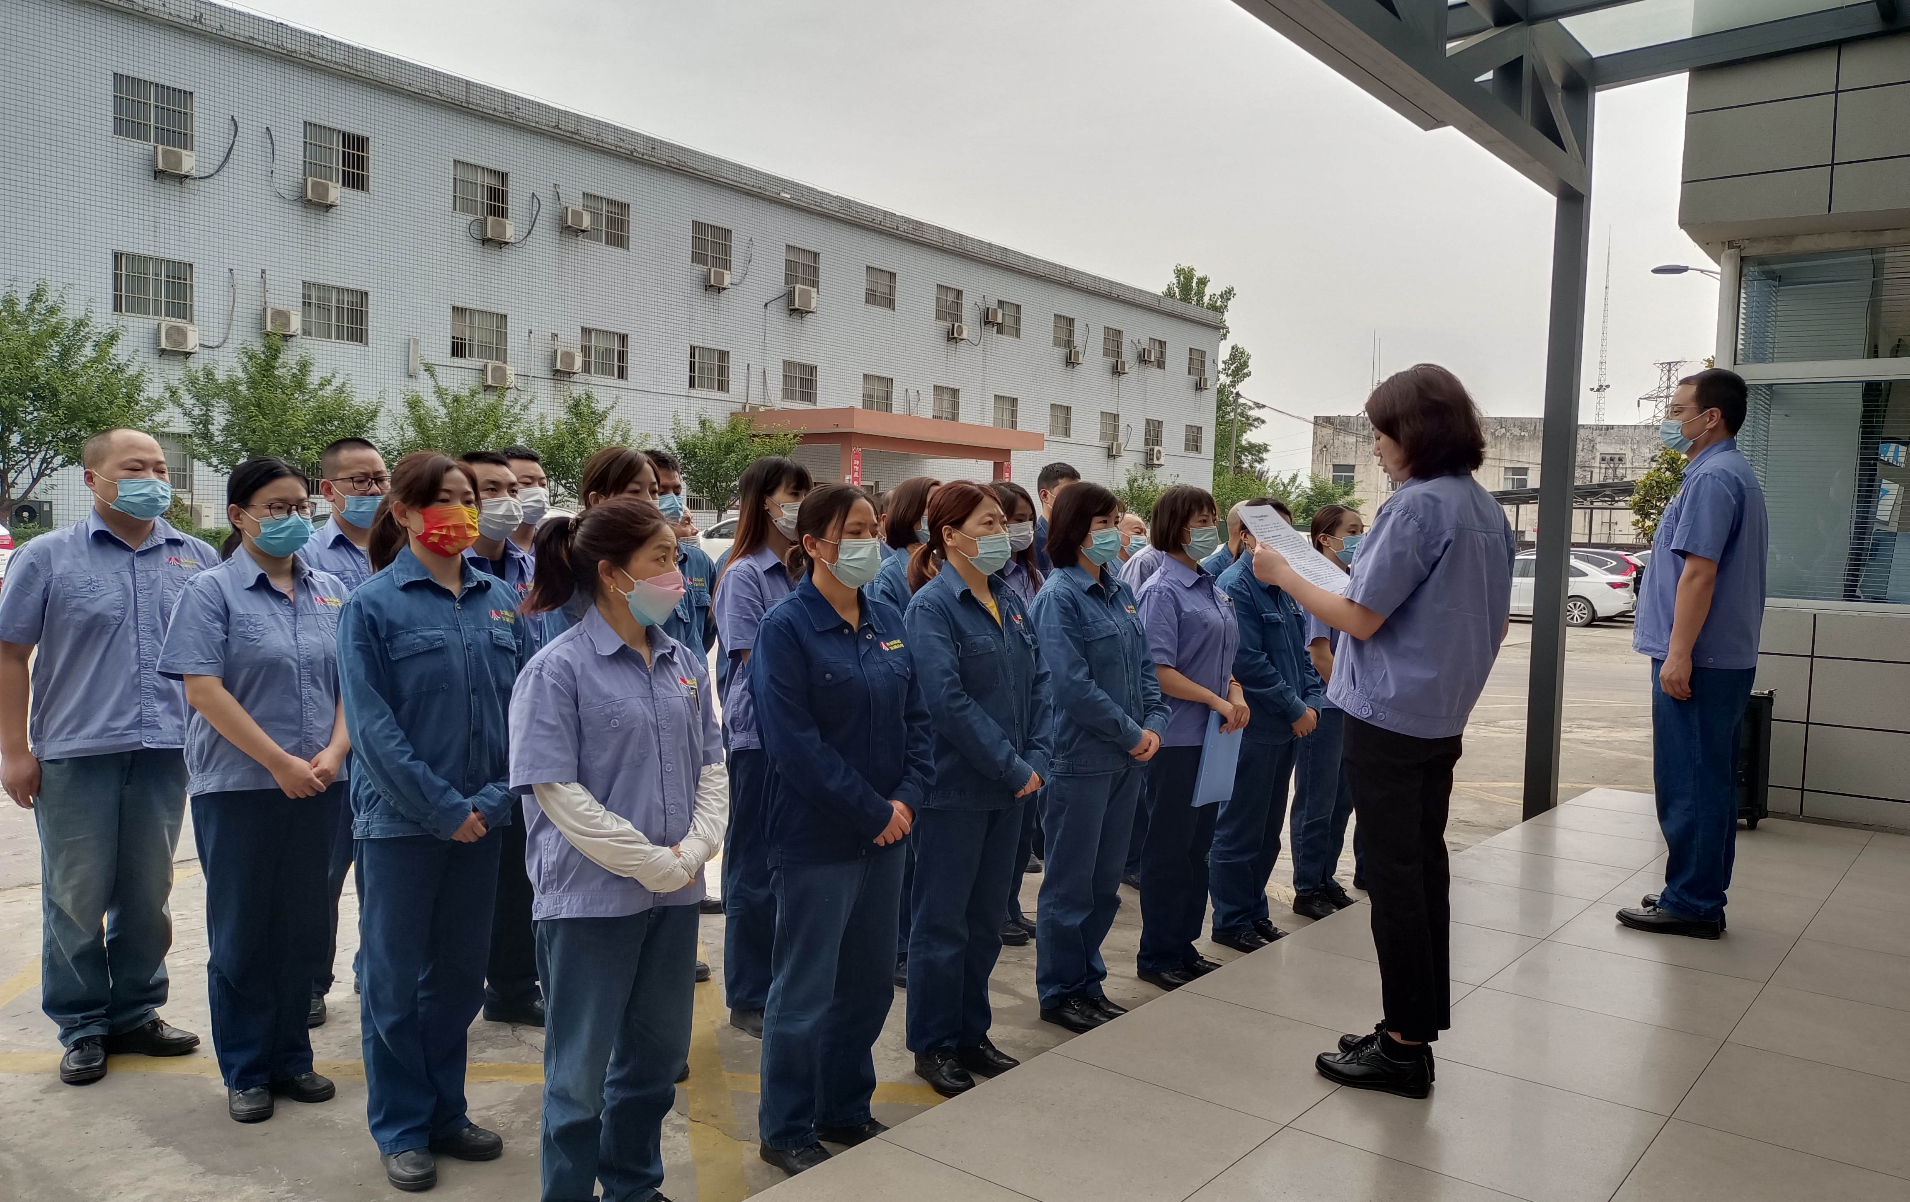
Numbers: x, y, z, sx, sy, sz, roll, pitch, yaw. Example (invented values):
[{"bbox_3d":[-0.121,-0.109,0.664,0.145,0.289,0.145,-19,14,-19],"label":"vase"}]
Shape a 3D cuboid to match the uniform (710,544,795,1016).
[{"bbox_3d":[-0.529,0.526,4.053,0.300,1.360,0.460,4,4,41],"label":"uniform"}]

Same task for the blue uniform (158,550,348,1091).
[{"bbox_3d":[-1.750,0.553,3.490,0.330,1.355,0.490,4,4,39],"label":"blue uniform"}]

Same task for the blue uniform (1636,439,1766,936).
[{"bbox_3d":[2.355,0.255,4.380,0.330,1.500,0.490,4,4,39],"label":"blue uniform"}]

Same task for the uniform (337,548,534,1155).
[{"bbox_3d":[-1.190,0.569,3.175,0.350,1.375,0.470,4,4,41],"label":"uniform"}]

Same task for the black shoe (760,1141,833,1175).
[{"bbox_3d":[-0.359,1.252,3.200,0.100,0.100,0.260,-1,4,-43],"label":"black shoe"}]

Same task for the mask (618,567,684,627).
[{"bbox_3d":[-0.607,-0.013,2.754,0.100,0.112,0.130,2,3,11],"label":"mask"}]

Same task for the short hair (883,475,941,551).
[{"bbox_3d":[-0.130,-0.288,4.550,0.225,0.250,0.190,4,4,36],"label":"short hair"}]

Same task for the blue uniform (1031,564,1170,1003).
[{"bbox_3d":[0.426,0.559,4.165,0.330,1.335,0.450,4,4,42],"label":"blue uniform"}]

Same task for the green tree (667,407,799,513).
[{"bbox_3d":[-5.604,-2.619,34.889,3.400,4.363,3.500,4,4,39],"label":"green tree"}]

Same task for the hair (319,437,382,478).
[{"bbox_3d":[-1.759,-0.415,4.020,0.180,0.130,0.158,4,4,39],"label":"hair"}]

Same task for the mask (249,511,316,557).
[{"bbox_3d":[-1.650,-0.167,3.377,0.095,0.112,0.145,3,3,21],"label":"mask"}]

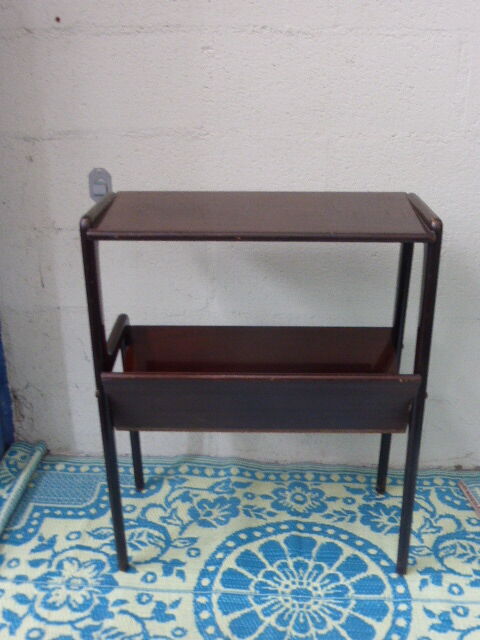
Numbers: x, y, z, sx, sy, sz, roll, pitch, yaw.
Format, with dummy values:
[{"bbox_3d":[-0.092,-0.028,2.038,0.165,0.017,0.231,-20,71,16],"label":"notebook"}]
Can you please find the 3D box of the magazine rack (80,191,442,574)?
[{"bbox_3d":[0.039,0.117,1.411,0.563,0.703,0.279,0,25,2],"label":"magazine rack"}]

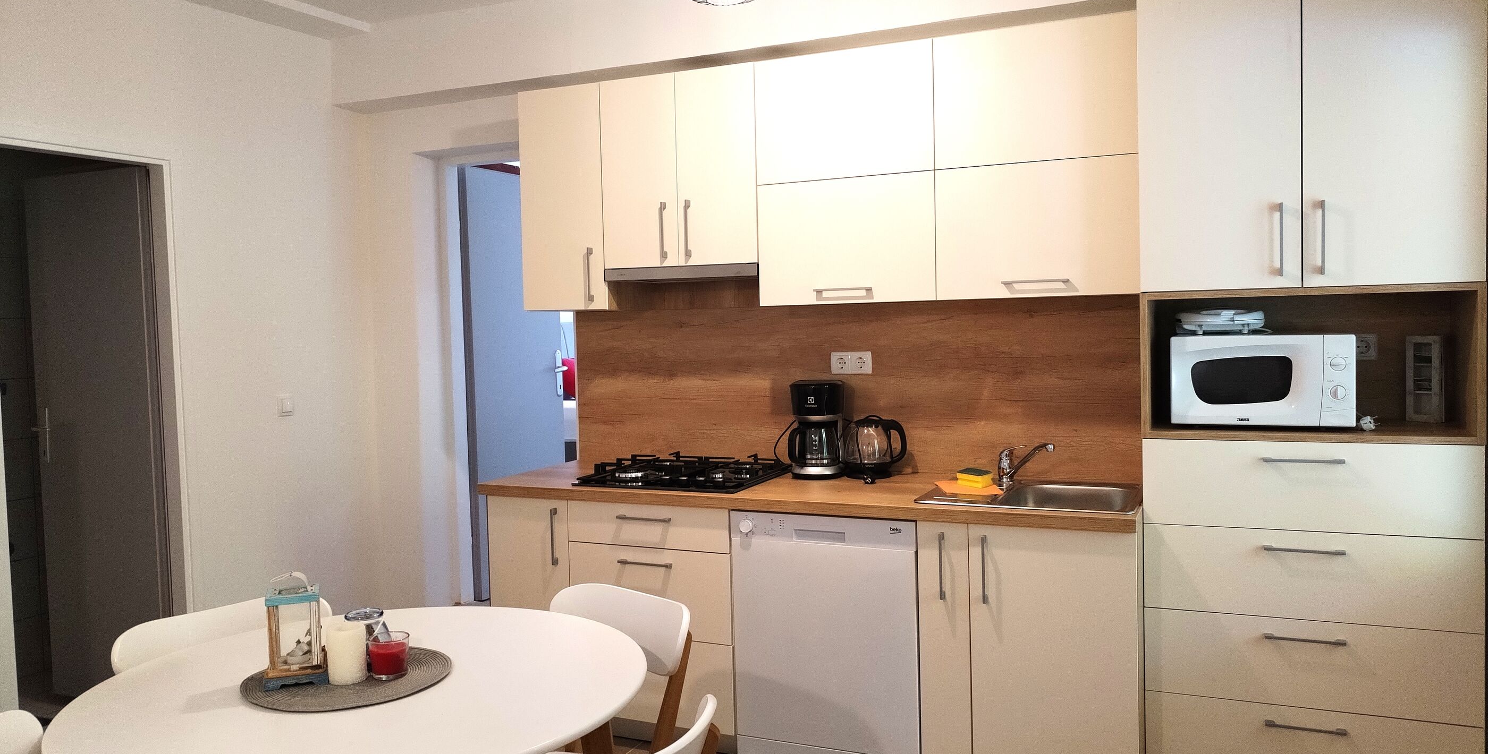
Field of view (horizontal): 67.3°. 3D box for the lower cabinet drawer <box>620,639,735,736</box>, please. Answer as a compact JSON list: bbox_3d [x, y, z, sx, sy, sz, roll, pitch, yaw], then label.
[{"bbox_3d":[-0.208,0.973,3.833,0.601,0.288,0.502,0,3,25],"label":"lower cabinet drawer"}]

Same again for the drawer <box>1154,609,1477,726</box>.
[{"bbox_3d":[1.590,0.751,3.184,0.802,0.239,0.480,0,3,24],"label":"drawer"}]

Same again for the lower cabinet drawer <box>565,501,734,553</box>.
[{"bbox_3d":[-0.227,0.470,3.795,0.601,0.142,0.462,0,3,25],"label":"lower cabinet drawer"}]

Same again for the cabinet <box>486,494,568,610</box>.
[{"bbox_3d":[-0.611,0.794,4.089,0.329,0.799,0.570,0,3,24],"label":"cabinet"}]

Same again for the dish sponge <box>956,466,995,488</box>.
[{"bbox_3d":[0.734,0.322,3.533,0.093,0.042,0.069,1,4,42],"label":"dish sponge"}]

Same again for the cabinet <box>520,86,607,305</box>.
[{"bbox_3d":[-0.595,-0.651,4.173,0.352,0.795,0.300,0,3,24],"label":"cabinet"}]

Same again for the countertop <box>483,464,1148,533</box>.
[{"bbox_3d":[0.199,0.373,3.715,2.171,0.040,0.683,0,3,25],"label":"countertop"}]

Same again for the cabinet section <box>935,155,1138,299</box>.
[{"bbox_3d":[0.935,-0.445,3.474,0.592,0.395,0.360,0,3,25],"label":"cabinet section"}]

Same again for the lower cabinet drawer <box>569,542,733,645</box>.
[{"bbox_3d":[-0.214,0.687,3.841,0.599,0.293,0.480,0,3,24],"label":"lower cabinet drawer"}]

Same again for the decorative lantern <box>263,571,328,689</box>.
[{"bbox_3d":[-0.828,0.459,2.069,0.108,0.204,0.101,-2,3,-17],"label":"decorative lantern"}]

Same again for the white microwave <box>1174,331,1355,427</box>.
[{"bbox_3d":[1.478,0.007,3.193,0.457,0.257,0.347,0,3,25],"label":"white microwave"}]

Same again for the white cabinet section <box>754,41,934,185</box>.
[{"bbox_3d":[0.387,-0.842,3.711,0.599,0.401,0.360,0,3,25],"label":"white cabinet section"}]

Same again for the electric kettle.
[{"bbox_3d":[0.451,0.233,3.821,0.226,0.216,0.166,-1,3,16],"label":"electric kettle"}]

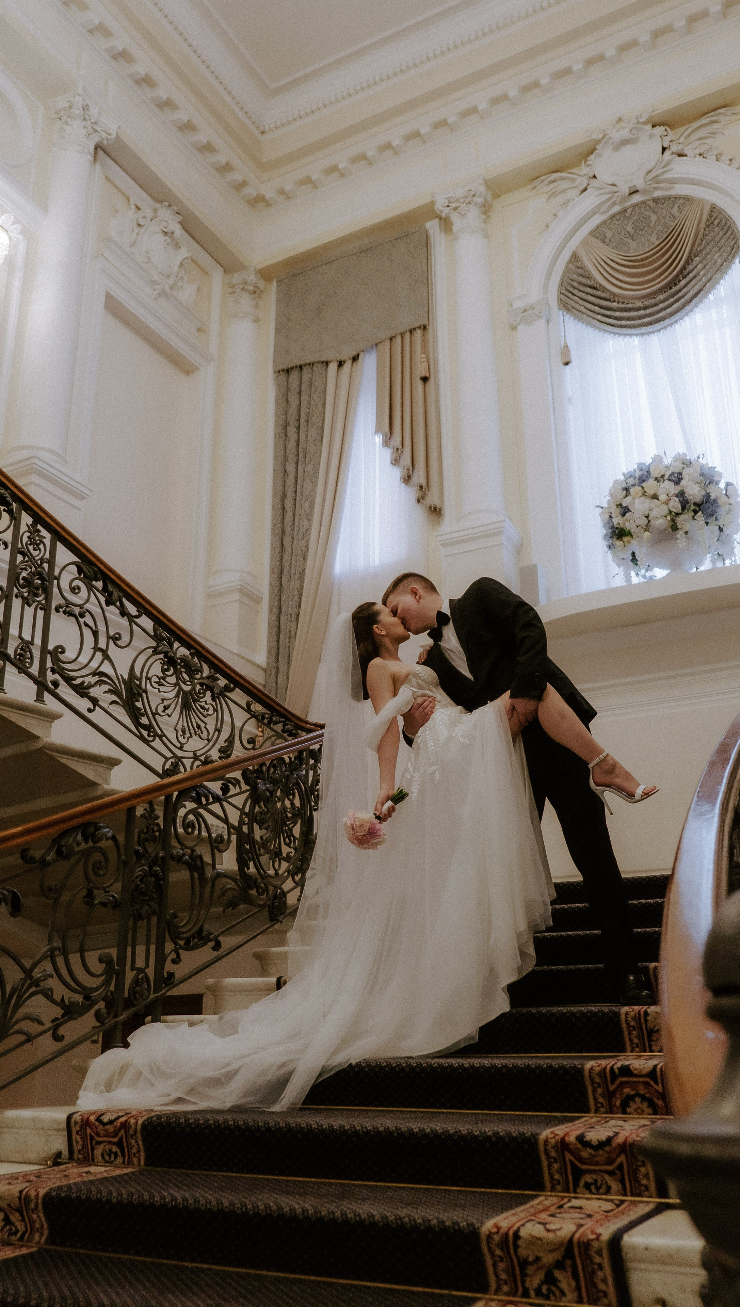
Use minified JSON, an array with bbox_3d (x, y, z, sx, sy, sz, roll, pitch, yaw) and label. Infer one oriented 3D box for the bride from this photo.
[{"bbox_3d":[-0.015,0.516,3.352,1.800,1.680,0.720,-5,-19,11],"label":"bride"}]

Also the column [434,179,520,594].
[{"bbox_3d":[0.933,-2.391,9.550,0.630,4.490,0.450,-10,-21,26],"label":"column"}]

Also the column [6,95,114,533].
[{"bbox_3d":[-2.496,-2.710,8.514,0.420,4.490,0.620,-10,-21,26],"label":"column"}]

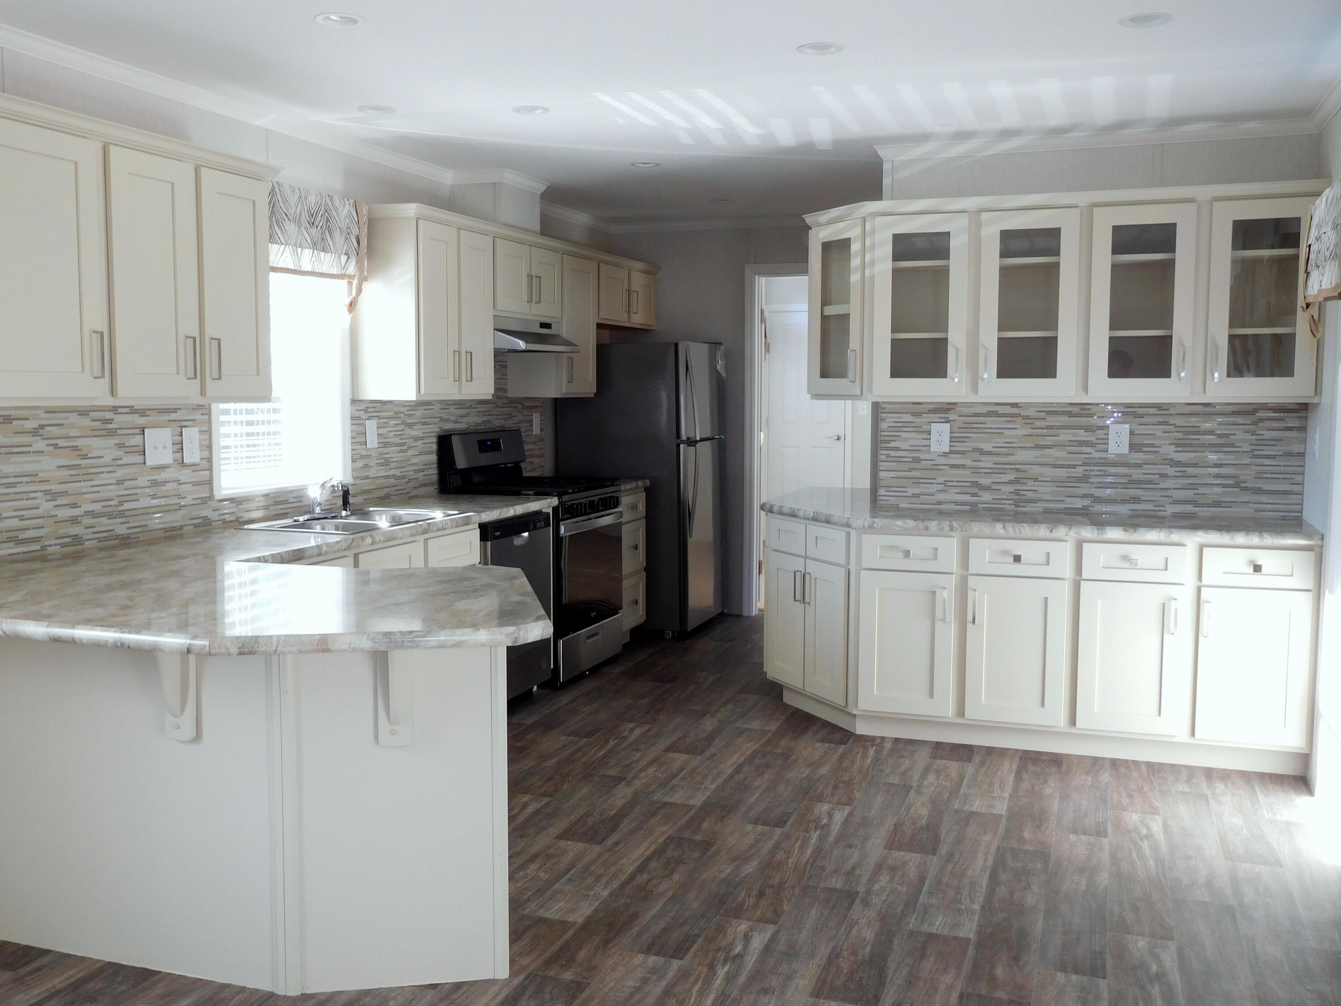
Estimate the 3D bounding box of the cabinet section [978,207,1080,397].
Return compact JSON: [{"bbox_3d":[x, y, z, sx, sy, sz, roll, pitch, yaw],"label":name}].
[{"bbox_3d":[1.483,-0.812,5.107,0.387,0.738,0.344,2,6,20],"label":"cabinet section"}]

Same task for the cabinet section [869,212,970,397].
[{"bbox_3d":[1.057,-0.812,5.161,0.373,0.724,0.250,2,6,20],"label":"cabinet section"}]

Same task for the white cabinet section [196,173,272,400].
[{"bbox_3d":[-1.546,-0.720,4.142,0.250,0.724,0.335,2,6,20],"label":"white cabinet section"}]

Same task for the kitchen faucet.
[{"bbox_3d":[-1.350,-0.020,4.945,0.170,0.153,0.180,2,6,20],"label":"kitchen faucet"}]

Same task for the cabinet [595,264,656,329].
[{"bbox_3d":[-0.409,-1.226,7.425,0.330,0.330,0.995,2,5,20],"label":"cabinet"}]

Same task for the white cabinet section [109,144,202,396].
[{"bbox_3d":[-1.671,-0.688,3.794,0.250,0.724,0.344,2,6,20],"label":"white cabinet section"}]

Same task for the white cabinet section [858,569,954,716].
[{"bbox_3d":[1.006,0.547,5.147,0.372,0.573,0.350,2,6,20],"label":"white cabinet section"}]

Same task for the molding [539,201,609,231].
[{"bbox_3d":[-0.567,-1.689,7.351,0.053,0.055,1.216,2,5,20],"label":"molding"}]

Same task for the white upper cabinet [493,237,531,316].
[{"bbox_3d":[-0.913,-1.085,6.018,0.330,0.362,0.387,2,5,20],"label":"white upper cabinet"}]

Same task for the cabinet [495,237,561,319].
[{"bbox_3d":[-0.859,-1.111,6.264,0.338,0.363,0.758,2,6,20],"label":"cabinet"}]

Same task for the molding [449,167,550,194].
[{"bbox_3d":[-0.858,-1.600,6.228,0.334,0.055,0.470,2,6,20],"label":"molding"}]

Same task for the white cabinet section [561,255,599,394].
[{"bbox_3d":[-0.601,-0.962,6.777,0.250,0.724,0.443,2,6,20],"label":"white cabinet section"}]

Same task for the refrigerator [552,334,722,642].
[{"bbox_3d":[-0.156,-0.096,7.401,0.835,1.685,0.710,2,5,20],"label":"refrigerator"}]

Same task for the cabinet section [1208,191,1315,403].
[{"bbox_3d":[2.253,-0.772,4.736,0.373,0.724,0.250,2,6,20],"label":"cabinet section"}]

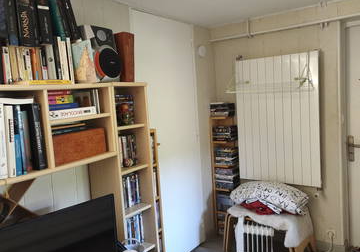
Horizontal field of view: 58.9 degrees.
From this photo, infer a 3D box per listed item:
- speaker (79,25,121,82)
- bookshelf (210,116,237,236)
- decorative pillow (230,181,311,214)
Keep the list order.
[{"bbox_3d":[-0.518,-0.407,1.894,0.190,0.325,0.200,-1,6,28],"label":"speaker"},{"bbox_3d":[0.466,0.517,3.255,0.205,1.240,0.165,0,7,36],"label":"bookshelf"},{"bbox_3d":[0.791,0.608,2.837,0.630,0.195,0.380,0,7,39],"label":"decorative pillow"}]

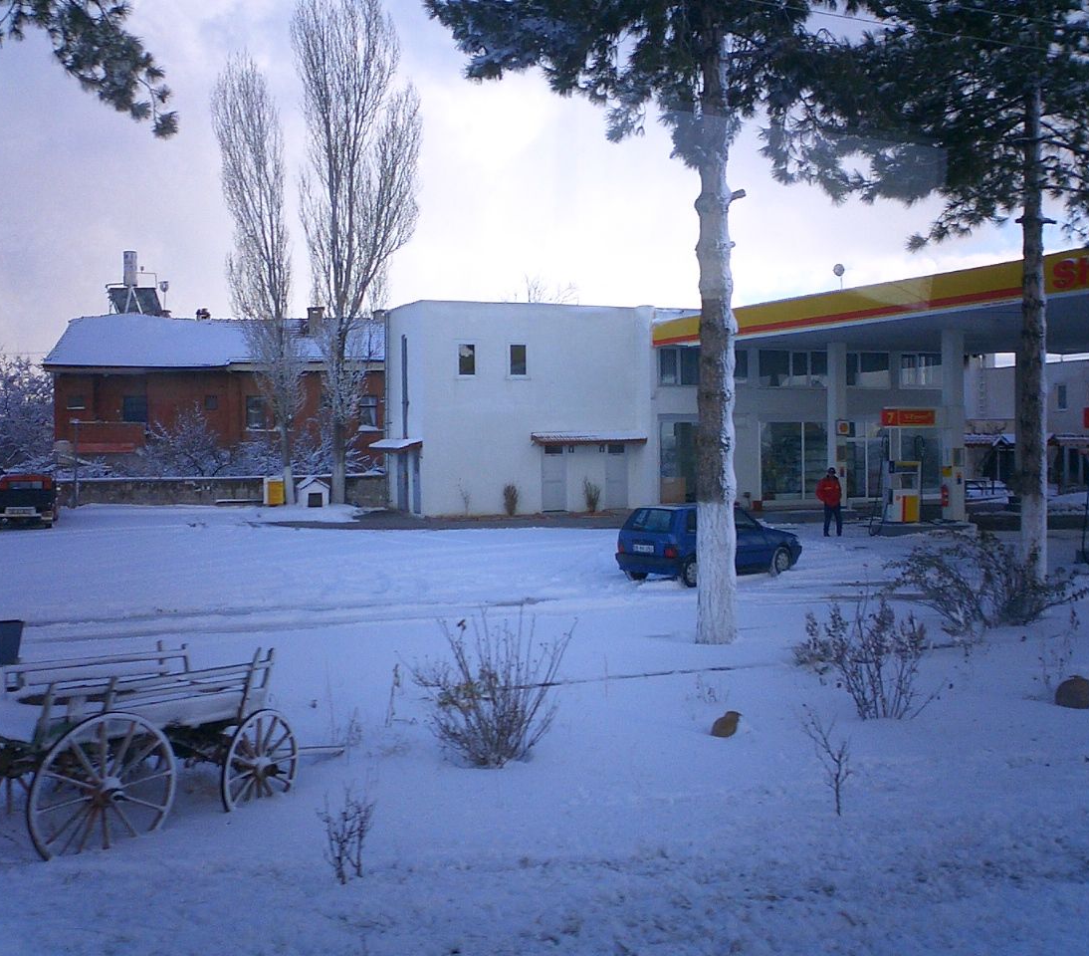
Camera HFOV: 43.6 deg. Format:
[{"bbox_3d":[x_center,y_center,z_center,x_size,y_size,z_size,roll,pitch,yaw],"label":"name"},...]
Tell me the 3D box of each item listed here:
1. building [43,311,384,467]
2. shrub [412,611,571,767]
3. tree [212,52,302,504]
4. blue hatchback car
[{"bbox_3d":[-15.203,-3.180,64.582,15.800,8.200,10.500,-1,2,-19],"label":"building"},{"bbox_3d":[-0.433,1.704,11.076,1.250,1.220,1.150,0,2,0],"label":"shrub"},{"bbox_3d":[-11.281,-7.840,53.500,3.300,17.600,3.000,-1,2,-12],"label":"tree"},{"bbox_3d":[3.113,1.148,25.110,3.690,1.410,1.570,-2,2,-42],"label":"blue hatchback car"}]

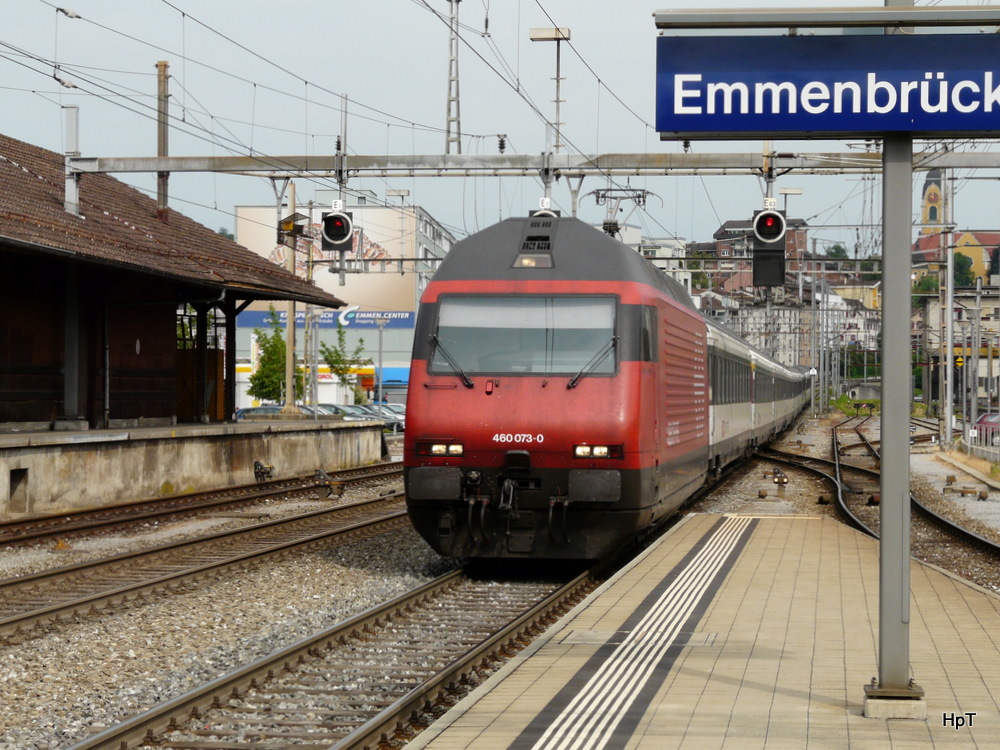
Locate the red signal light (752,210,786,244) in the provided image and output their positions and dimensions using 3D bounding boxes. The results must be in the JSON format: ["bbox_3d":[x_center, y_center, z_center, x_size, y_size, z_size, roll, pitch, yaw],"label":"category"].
[{"bbox_3d":[5.744,-3.137,54.800,0.710,0.730,0.400,0,0,7],"label":"red signal light"}]

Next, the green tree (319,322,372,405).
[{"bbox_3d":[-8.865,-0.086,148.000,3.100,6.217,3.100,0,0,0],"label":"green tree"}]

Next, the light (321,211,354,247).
[{"bbox_3d":[-3.533,-3.185,55.900,0.710,0.760,0.400,0,0,7],"label":"light"}]

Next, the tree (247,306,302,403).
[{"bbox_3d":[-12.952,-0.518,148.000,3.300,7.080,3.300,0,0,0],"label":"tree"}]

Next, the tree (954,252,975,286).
[{"bbox_3d":[120.653,-27.232,670.000,6.200,10.000,6.000,0,0,0],"label":"tree"}]

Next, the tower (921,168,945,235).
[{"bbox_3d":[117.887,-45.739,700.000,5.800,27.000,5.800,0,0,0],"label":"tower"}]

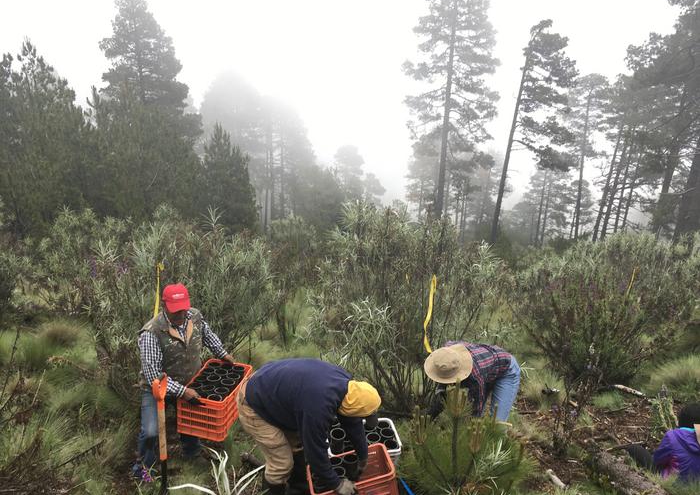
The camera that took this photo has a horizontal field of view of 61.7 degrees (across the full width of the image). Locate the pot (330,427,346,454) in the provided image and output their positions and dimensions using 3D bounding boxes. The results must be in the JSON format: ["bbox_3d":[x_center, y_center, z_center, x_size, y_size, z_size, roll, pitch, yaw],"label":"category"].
[{"bbox_3d":[-0.080,1.346,4.070,0.103,0.155,0.103,2,20,-1],"label":"pot"}]

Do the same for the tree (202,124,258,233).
[{"bbox_3d":[-3.670,-1.919,18.022,1.800,3.740,1.800,2,20,0],"label":"tree"}]

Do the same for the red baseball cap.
[{"bbox_3d":[-1.206,0.357,4.100,0.180,0.150,0.260,-7,40,-29],"label":"red baseball cap"}]

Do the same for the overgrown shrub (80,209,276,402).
[{"bbox_3d":[-1.667,0.583,5.700,1.850,1.950,1.600,-3,21,-17],"label":"overgrown shrub"}]

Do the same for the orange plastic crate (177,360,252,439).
[{"bbox_3d":[-0.982,1.112,4.325,0.360,0.310,0.530,7,18,11],"label":"orange plastic crate"}]

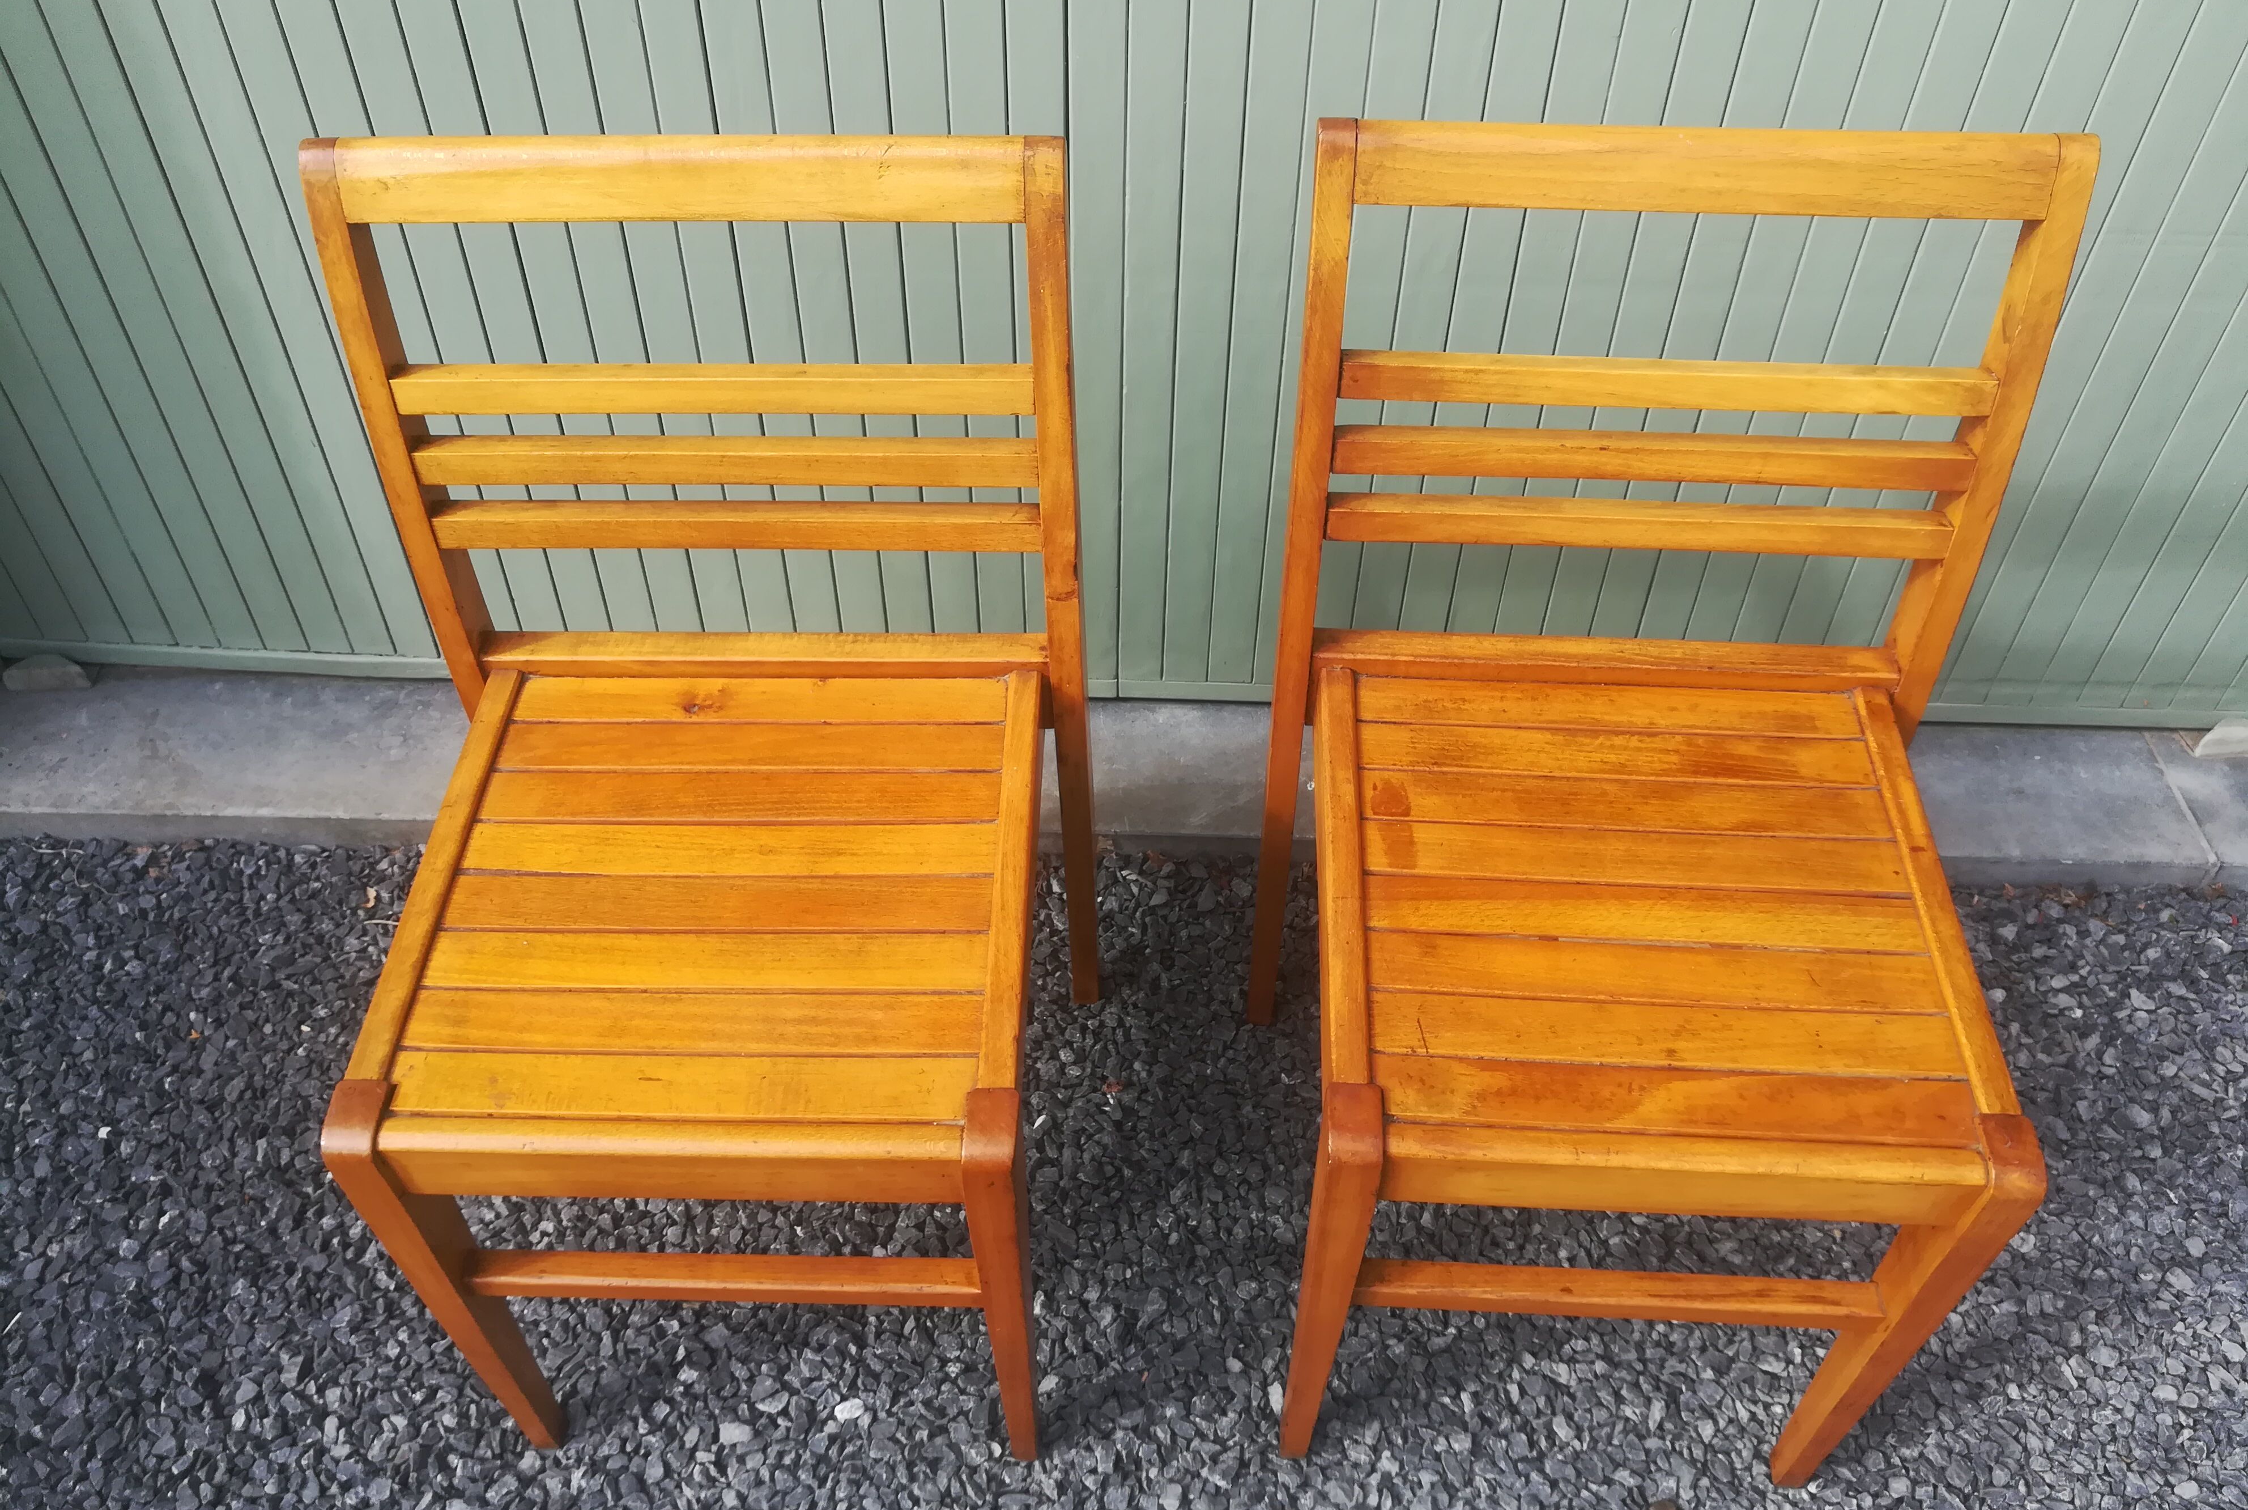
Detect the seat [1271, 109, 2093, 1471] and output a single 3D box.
[{"bbox_3d":[0.324,0.087,1.112,0.445,0.828,0.462,2,46,2],"label":"seat"}]

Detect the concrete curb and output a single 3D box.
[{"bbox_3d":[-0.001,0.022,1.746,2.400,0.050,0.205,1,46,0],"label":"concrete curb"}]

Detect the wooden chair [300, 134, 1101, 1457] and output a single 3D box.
[{"bbox_3d":[-0.255,0.083,1.132,0.445,0.828,0.462,1,46,1],"label":"wooden chair"}]

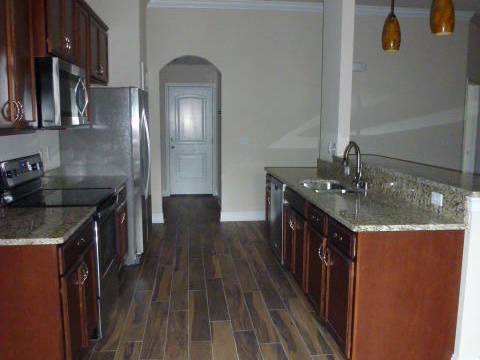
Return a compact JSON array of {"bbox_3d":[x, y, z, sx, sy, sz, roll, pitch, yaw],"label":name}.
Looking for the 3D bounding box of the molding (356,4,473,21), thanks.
[{"bbox_3d":[2.521,-2.388,6.341,1.801,0.114,0.100,-1,8,-7],"label":"molding"}]

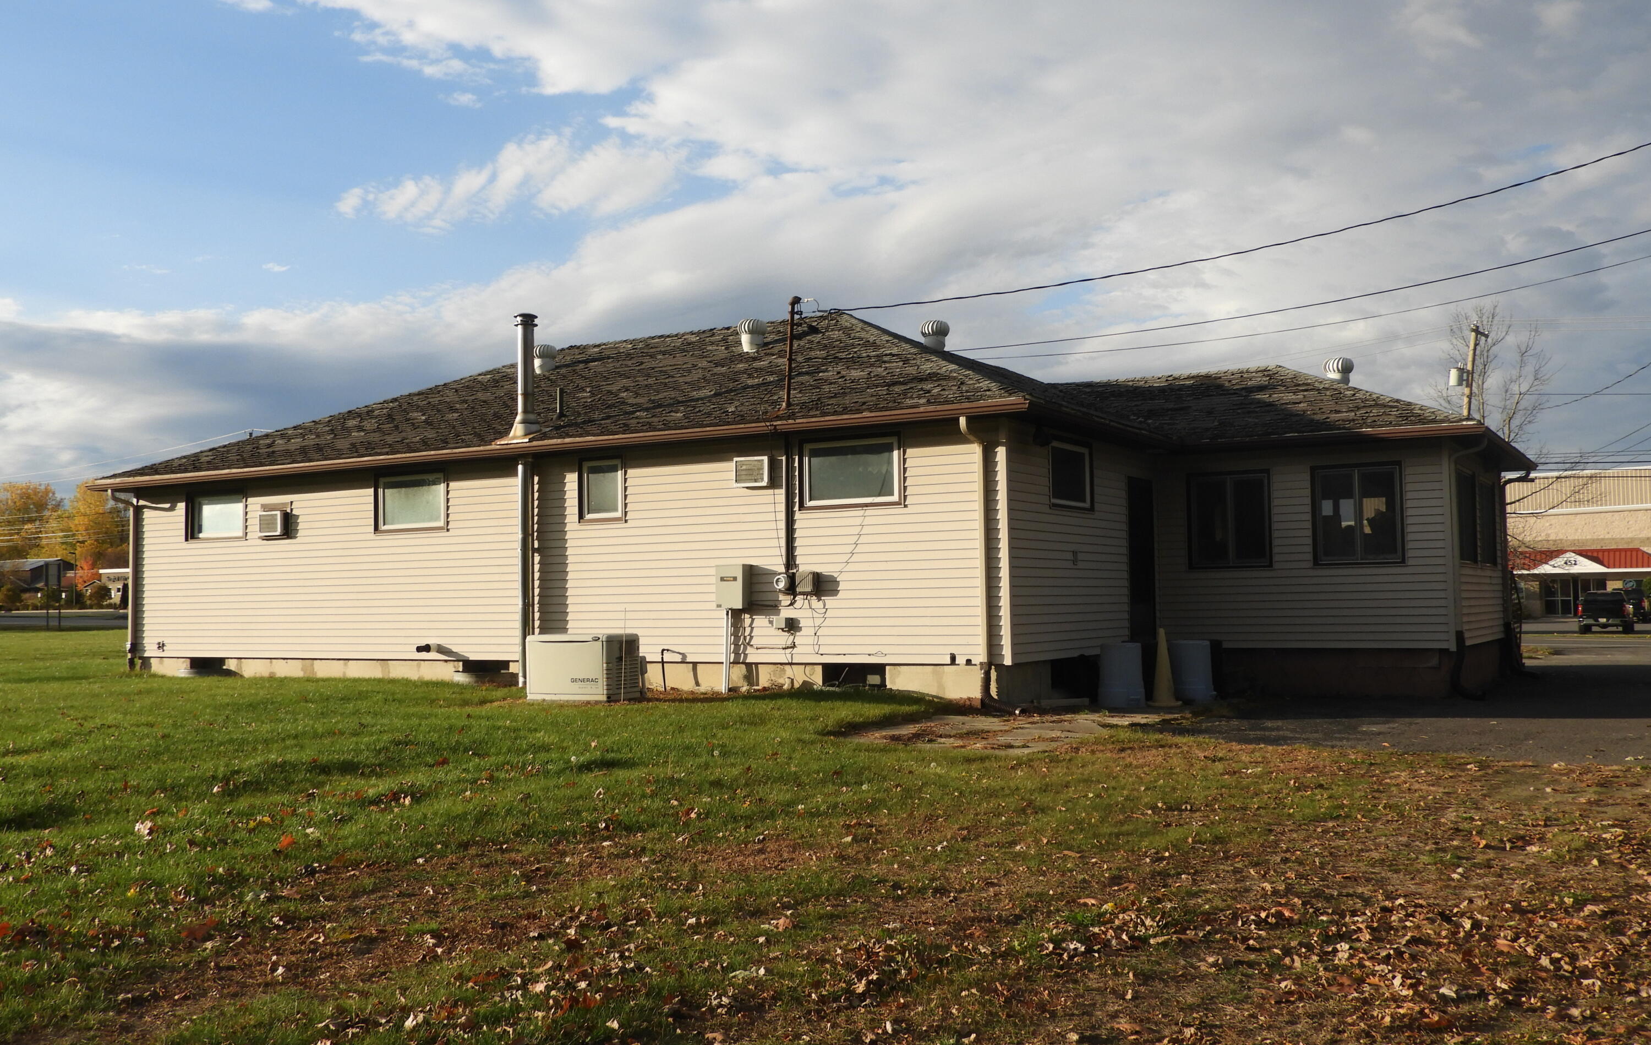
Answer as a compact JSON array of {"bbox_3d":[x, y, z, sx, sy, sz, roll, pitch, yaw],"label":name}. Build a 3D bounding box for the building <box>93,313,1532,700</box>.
[{"bbox_3d":[-0.280,-0.371,22.224,19.400,5.550,10.700,-3,-4,30],"label":"building"}]

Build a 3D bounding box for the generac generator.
[{"bbox_3d":[-2.894,1.742,17.137,1.220,0.760,0.640,-3,-4,30],"label":"generac generator"}]

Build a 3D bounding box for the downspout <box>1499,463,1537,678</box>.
[{"bbox_3d":[10.562,0.721,21.812,0.450,3.200,0.400,-3,-4,30],"label":"downspout"}]

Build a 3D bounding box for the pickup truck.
[{"bbox_3d":[36.643,4.194,67.154,2.030,1.920,5.800,-3,-4,32],"label":"pickup truck"}]

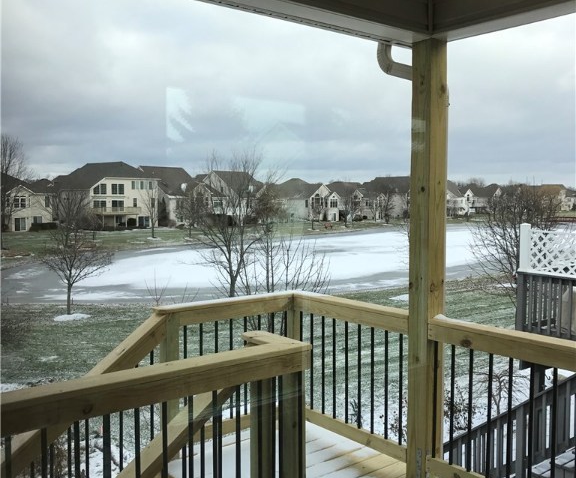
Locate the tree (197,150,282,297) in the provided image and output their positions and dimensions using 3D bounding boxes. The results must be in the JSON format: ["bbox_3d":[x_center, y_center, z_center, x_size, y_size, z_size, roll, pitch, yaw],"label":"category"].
[{"bbox_3d":[-2.307,-0.361,28.667,3.909,7.485,3.791,0,4,-5],"label":"tree"}]

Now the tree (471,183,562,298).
[{"bbox_3d":[9.101,0.631,24.466,3.888,5.613,3.771,1,4,20],"label":"tree"}]

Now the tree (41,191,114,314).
[{"bbox_3d":[-9.599,0.640,28.141,3.373,5.569,3.272,-1,4,-19],"label":"tree"}]

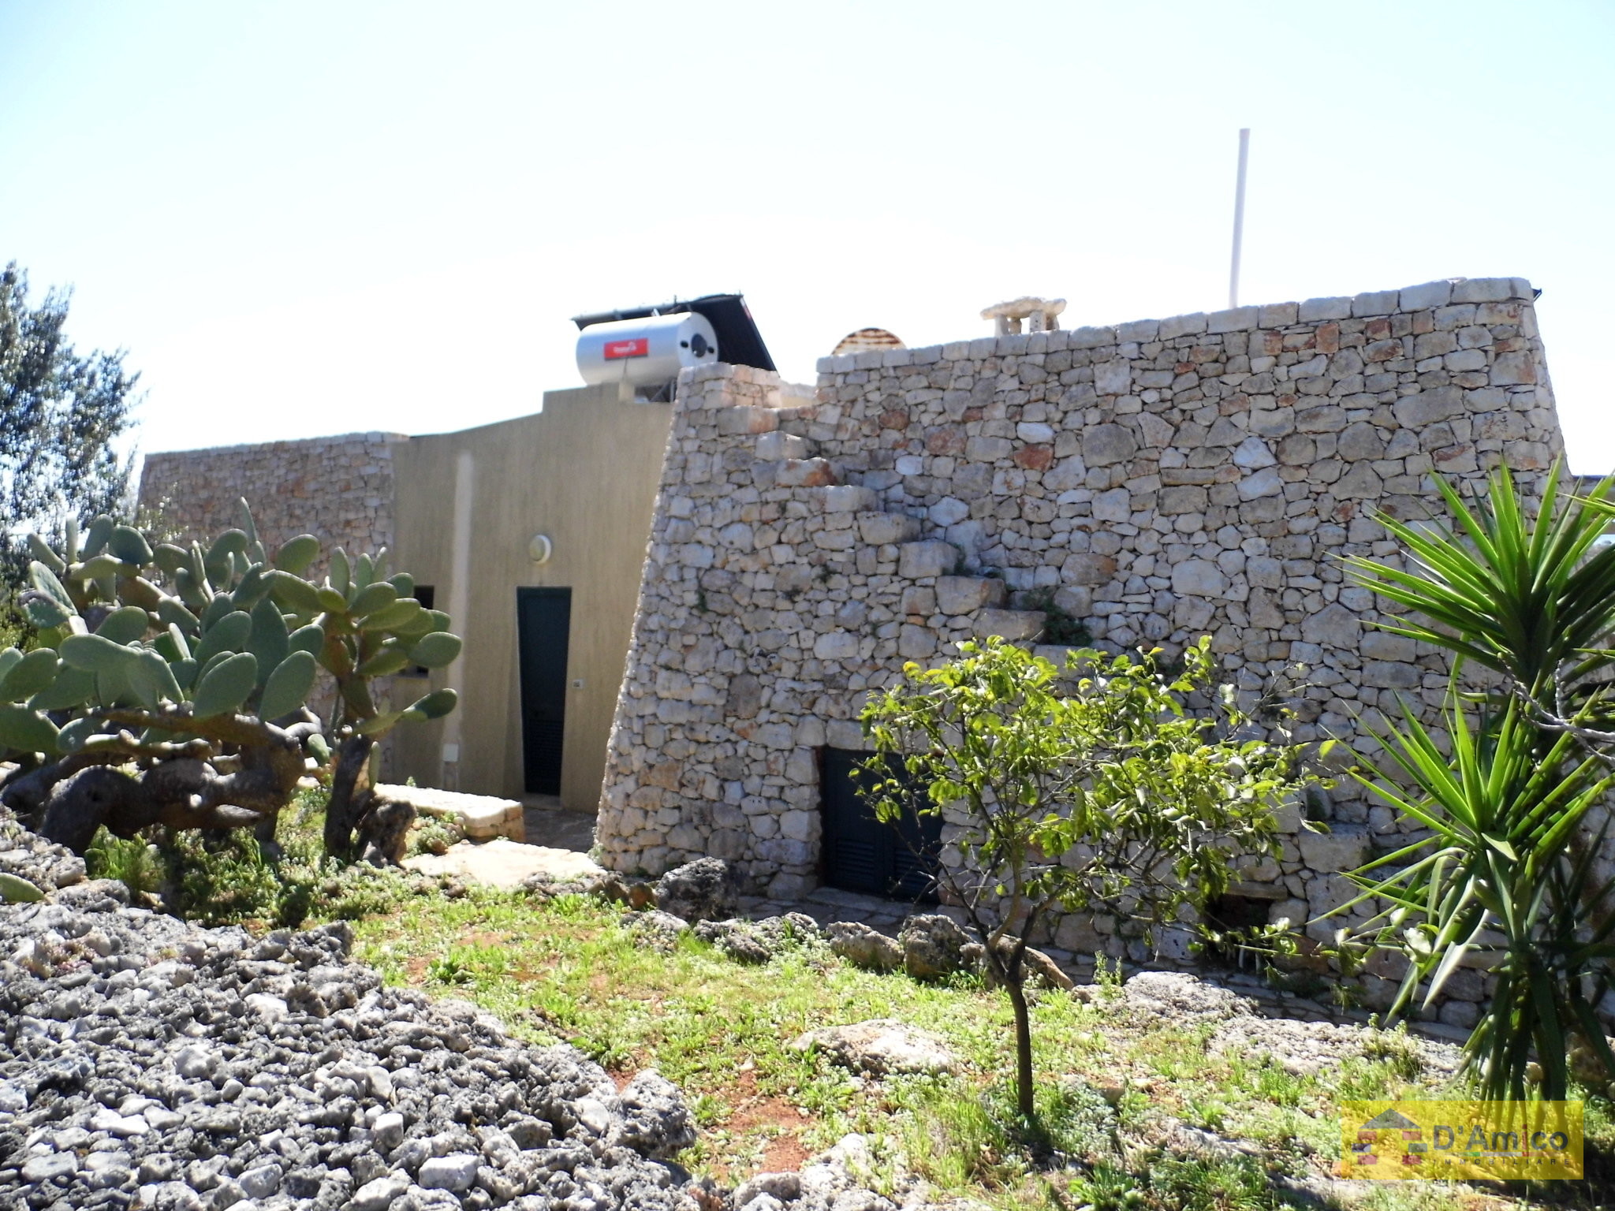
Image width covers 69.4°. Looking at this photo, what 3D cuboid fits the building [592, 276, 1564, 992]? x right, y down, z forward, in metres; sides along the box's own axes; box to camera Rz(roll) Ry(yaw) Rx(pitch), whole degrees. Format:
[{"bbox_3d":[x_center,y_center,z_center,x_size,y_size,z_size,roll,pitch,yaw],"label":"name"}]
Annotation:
[{"bbox_3d":[2.378,0.139,9.460,6.300,3.900,5.000,2,1,30],"label":"building"}]

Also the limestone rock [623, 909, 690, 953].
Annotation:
[{"bbox_3d":[-0.873,1.857,6.765,0.380,0.200,0.300,1,1,17],"label":"limestone rock"}]

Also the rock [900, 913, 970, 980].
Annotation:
[{"bbox_3d":[0.693,1.811,6.347,0.360,0.340,0.320,1,1,17],"label":"rock"}]

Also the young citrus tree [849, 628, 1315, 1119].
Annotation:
[{"bbox_3d":[1.041,1.006,4.300,1.580,1.720,1.350,1,1,0],"label":"young citrus tree"}]

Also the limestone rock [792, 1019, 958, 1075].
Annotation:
[{"bbox_3d":[0.282,1.803,4.841,0.660,0.150,0.380,1,1,6],"label":"limestone rock"}]

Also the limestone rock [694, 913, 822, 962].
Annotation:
[{"bbox_3d":[-0.281,1.850,6.609,0.680,0.220,0.360,1,1,17],"label":"limestone rock"}]

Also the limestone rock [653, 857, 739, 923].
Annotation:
[{"bbox_3d":[-0.738,1.854,7.734,0.520,0.360,0.400,1,1,17],"label":"limestone rock"}]

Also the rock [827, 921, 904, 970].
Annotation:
[{"bbox_3d":[0.312,1.853,6.445,0.400,0.240,0.300,1,1,22],"label":"rock"}]

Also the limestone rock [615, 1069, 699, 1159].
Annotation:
[{"bbox_3d":[-0.495,1.636,3.842,0.260,0.250,0.240,1,1,0],"label":"limestone rock"}]

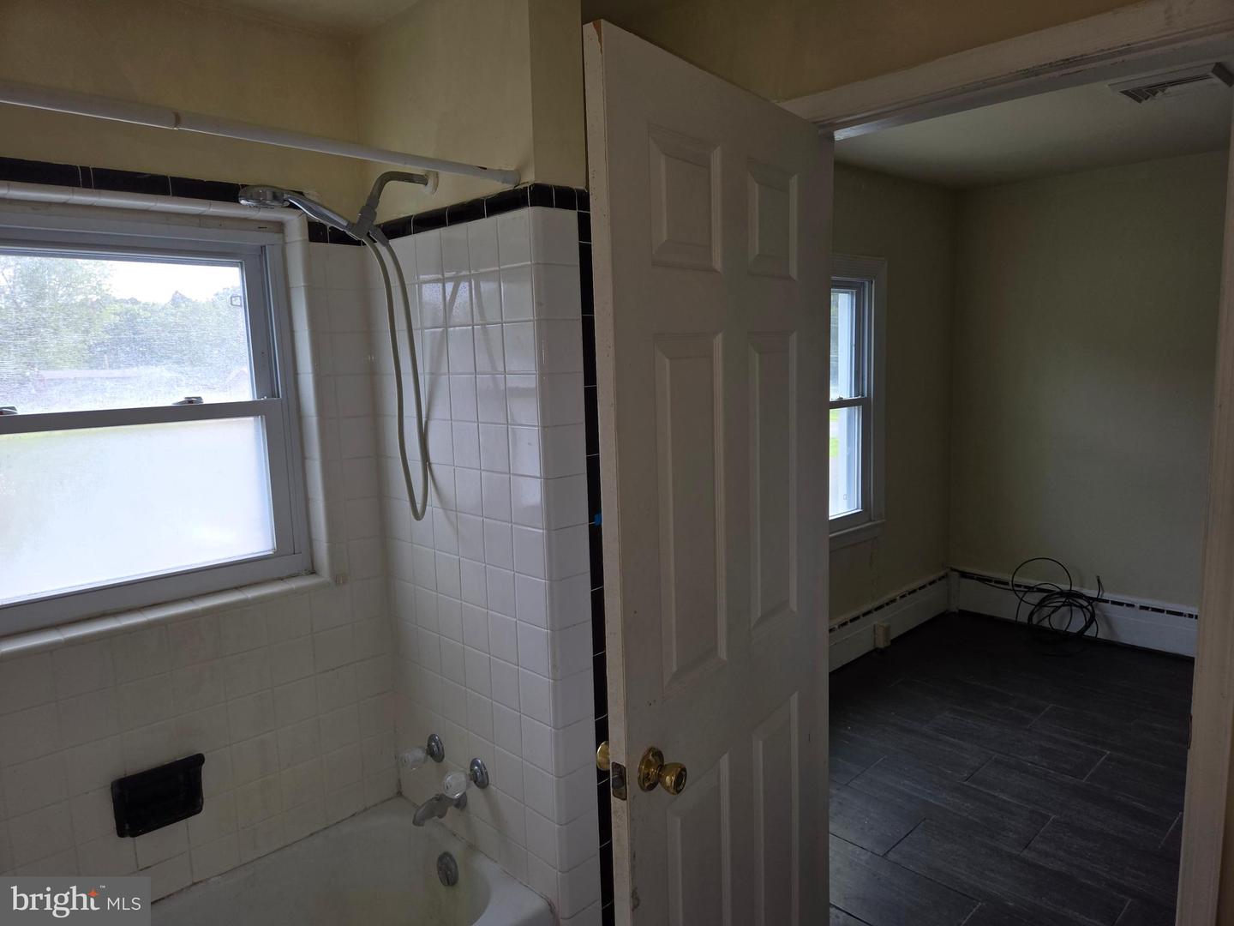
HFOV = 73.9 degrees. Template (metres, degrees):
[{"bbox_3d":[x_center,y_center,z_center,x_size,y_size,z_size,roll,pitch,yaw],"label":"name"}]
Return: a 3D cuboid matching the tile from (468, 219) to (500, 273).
[{"bbox_3d":[-0.280,-0.462,1.750,0.009,0.107,0.107,-9,10,-43],"label":"tile"}]

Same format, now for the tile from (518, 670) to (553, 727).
[{"bbox_3d":[-0.179,0.522,1.828,0.009,0.109,0.109,-9,10,-43],"label":"tile"}]

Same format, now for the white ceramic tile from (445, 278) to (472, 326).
[{"bbox_3d":[-0.359,-0.370,1.875,0.009,0.108,0.108,-9,10,-43],"label":"white ceramic tile"}]

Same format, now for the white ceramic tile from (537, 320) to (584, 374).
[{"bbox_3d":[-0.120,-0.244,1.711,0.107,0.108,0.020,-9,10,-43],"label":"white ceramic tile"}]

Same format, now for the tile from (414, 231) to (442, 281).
[{"bbox_3d":[-0.439,-0.487,1.940,0.009,0.108,0.108,-9,10,-43],"label":"tile"}]

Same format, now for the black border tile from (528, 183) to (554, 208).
[{"bbox_3d":[-0.151,-0.535,1.652,0.045,0.043,0.022,-9,10,-43],"label":"black border tile"}]

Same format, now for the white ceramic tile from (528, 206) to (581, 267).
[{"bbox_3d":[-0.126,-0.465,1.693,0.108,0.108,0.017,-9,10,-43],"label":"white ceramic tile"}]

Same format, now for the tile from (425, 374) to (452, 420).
[{"bbox_3d":[-0.427,-0.158,1.975,0.010,0.108,0.108,-9,10,-43],"label":"tile"}]

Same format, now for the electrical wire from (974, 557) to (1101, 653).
[{"bbox_3d":[2.244,0.743,4.410,0.328,0.390,0.577,-9,10,-43],"label":"electrical wire"}]

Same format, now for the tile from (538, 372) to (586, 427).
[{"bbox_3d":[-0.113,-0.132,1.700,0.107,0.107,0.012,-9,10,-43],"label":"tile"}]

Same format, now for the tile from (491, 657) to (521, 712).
[{"bbox_3d":[-0.252,0.505,1.875,0.009,0.108,0.108,-9,10,-43],"label":"tile"}]

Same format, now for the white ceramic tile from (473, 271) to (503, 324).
[{"bbox_3d":[-0.277,-0.354,1.764,0.009,0.107,0.107,-9,10,-43],"label":"white ceramic tile"}]

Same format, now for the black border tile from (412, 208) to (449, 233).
[{"bbox_3d":[-0.429,-0.560,1.896,0.012,0.045,0.150,-9,10,-43],"label":"black border tile"}]

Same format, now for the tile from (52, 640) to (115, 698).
[{"bbox_3d":[-1.125,0.434,1.732,0.107,0.107,0.009,-9,10,-43],"label":"tile"}]

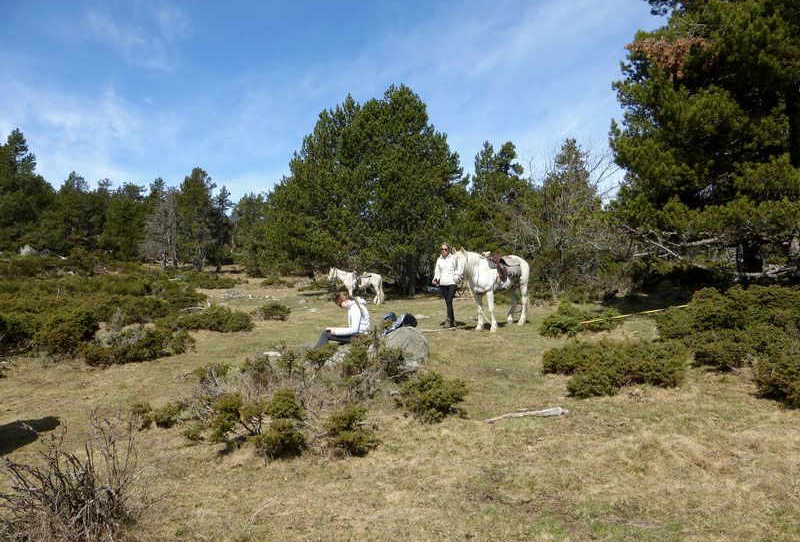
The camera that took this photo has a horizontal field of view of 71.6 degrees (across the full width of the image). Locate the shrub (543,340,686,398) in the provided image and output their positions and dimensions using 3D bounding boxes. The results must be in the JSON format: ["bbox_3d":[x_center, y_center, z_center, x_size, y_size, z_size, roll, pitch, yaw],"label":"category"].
[{"bbox_3d":[2.459,1.087,6.450,1.580,0.430,1.200,0,2,14],"label":"shrub"}]

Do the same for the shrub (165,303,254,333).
[{"bbox_3d":[-3.640,0.889,10.600,1.650,0.500,1.100,0,2,-11],"label":"shrub"}]

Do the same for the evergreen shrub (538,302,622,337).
[{"bbox_3d":[3.330,0.870,10.300,1.480,0.600,1.150,0,1,0],"label":"evergreen shrub"}]

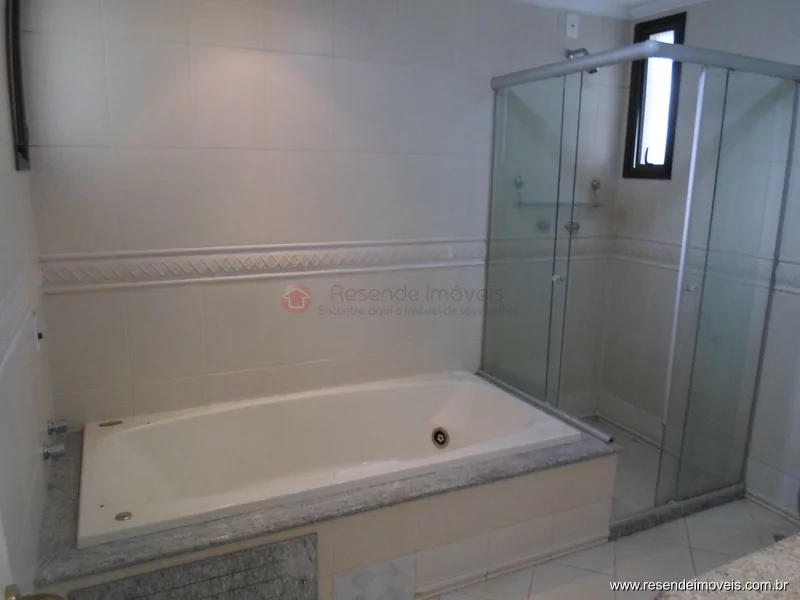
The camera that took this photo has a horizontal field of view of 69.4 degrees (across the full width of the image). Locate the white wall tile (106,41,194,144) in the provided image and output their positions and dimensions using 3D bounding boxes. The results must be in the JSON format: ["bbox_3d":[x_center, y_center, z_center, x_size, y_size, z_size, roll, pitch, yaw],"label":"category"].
[{"bbox_3d":[-0.965,-0.792,2.239,0.300,0.400,0.010,-5,13,-24],"label":"white wall tile"}]

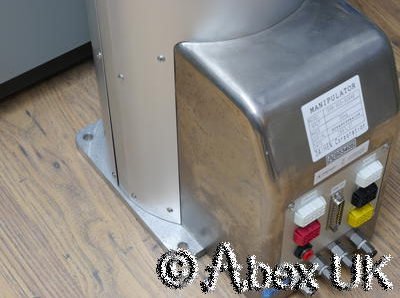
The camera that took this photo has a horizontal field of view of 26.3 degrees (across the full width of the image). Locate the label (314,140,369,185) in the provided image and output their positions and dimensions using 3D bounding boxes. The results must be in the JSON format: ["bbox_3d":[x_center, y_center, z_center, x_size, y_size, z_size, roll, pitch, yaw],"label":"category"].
[{"bbox_3d":[0.127,0.011,0.764,0.066,0.014,0.002,-29,54,-24],"label":"label"}]

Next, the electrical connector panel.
[{"bbox_3d":[0.132,0.069,0.803,0.128,0.122,0.022,-29,53,-23],"label":"electrical connector panel"}]

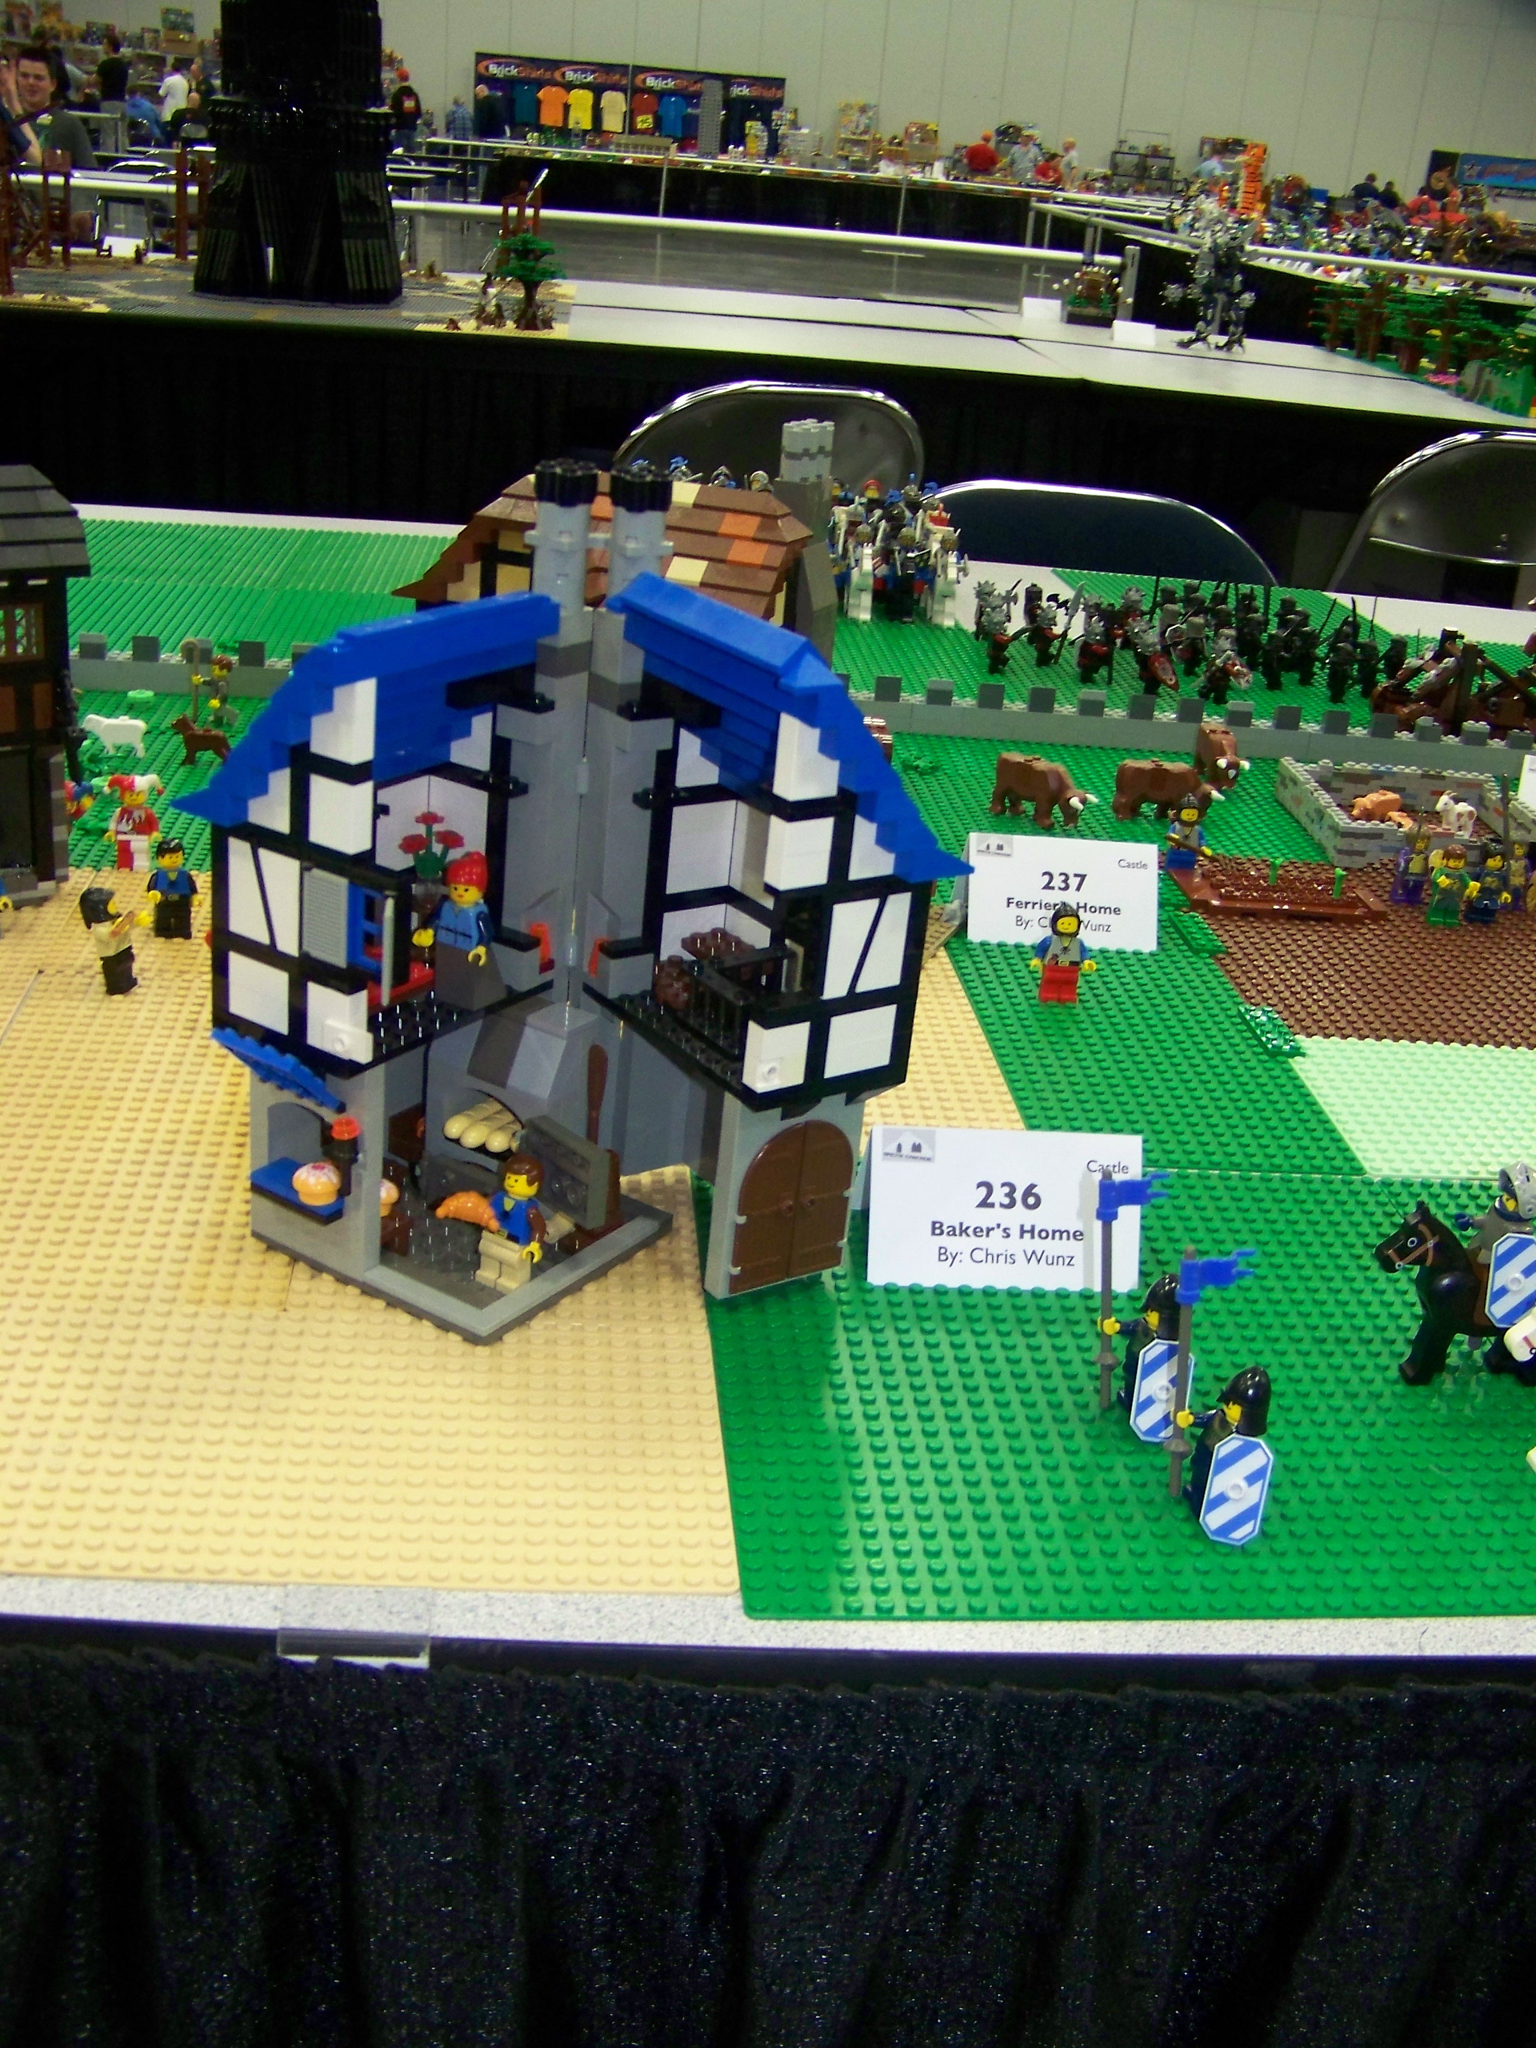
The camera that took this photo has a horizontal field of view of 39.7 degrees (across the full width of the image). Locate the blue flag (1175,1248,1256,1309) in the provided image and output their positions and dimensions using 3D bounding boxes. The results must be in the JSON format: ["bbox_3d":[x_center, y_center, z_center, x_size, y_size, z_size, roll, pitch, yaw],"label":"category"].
[{"bbox_3d":[0.118,0.067,0.563,0.021,0.015,0.005,-3,24,-4],"label":"blue flag"}]

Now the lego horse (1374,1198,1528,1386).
[{"bbox_3d":[0.206,0.080,0.629,0.062,0.057,0.018,2,23,-6],"label":"lego horse"}]

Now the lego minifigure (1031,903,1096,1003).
[{"bbox_3d":[0.127,-0.029,0.913,0.027,0.043,0.014,2,23,-6],"label":"lego minifigure"}]

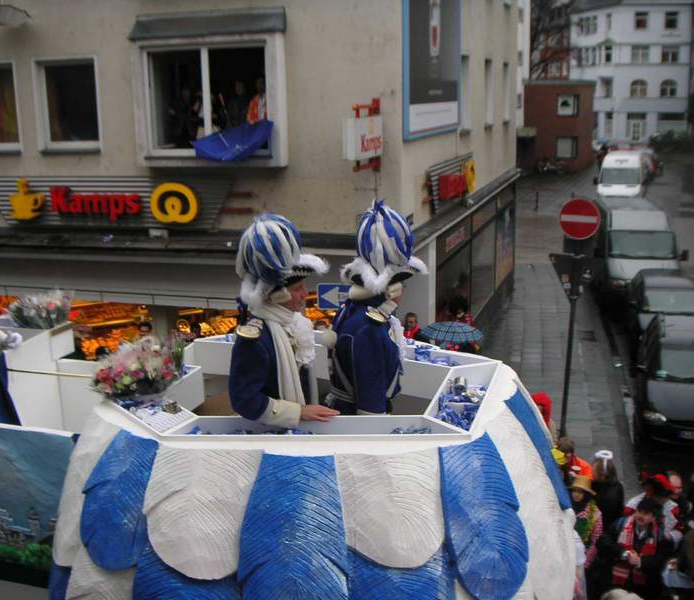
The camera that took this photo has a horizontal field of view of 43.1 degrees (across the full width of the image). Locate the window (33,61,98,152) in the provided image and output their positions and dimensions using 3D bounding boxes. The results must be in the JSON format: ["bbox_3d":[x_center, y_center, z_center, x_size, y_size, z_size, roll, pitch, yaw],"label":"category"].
[{"bbox_3d":[-4.441,-3.083,14.007,1.132,1.465,0.160,3,14,18],"label":"window"}]

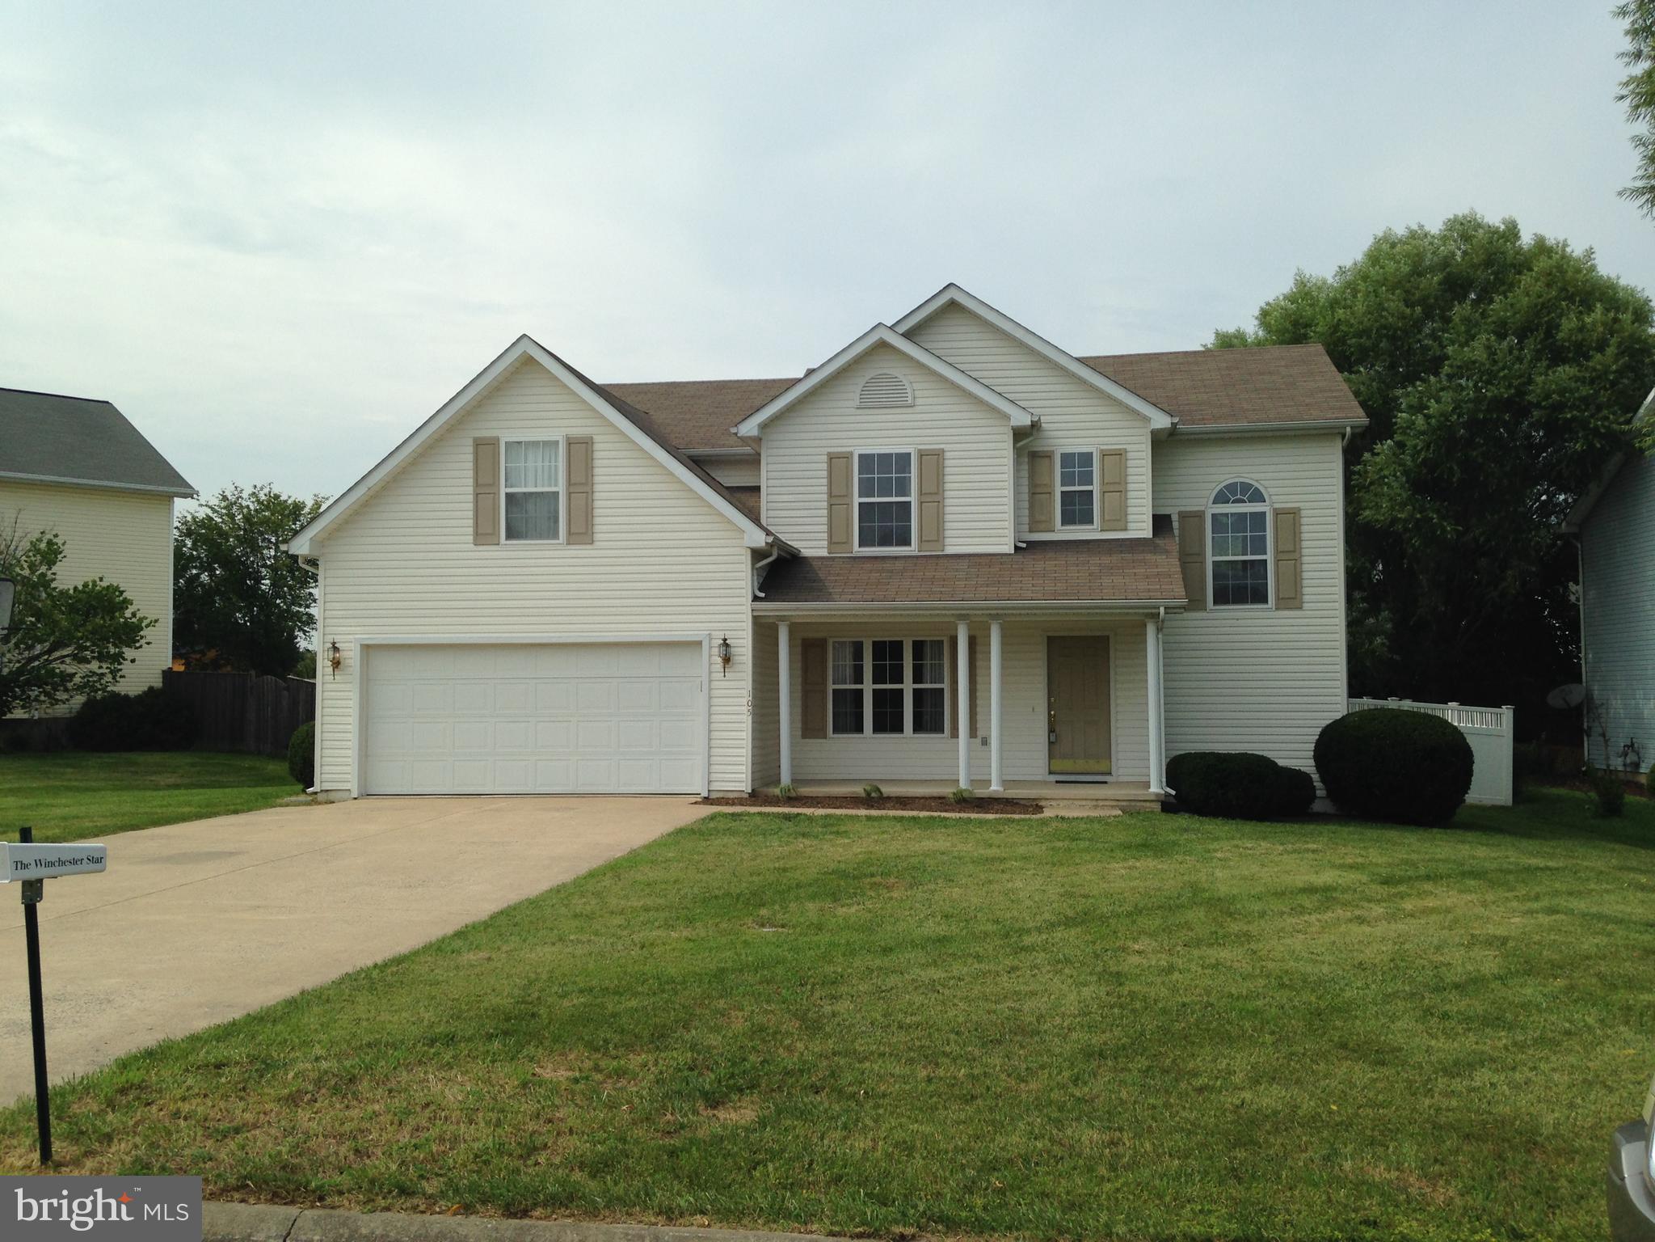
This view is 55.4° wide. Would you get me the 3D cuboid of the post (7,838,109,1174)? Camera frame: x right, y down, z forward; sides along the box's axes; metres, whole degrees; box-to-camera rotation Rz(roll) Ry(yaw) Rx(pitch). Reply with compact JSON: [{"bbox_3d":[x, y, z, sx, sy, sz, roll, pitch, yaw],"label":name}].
[{"bbox_3d":[-2.600,1.257,5.300,0.370,1.100,0.170,2,-4,-30],"label":"post"}]

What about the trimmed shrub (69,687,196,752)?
[{"bbox_3d":[-15.550,2.213,35.300,2.850,1.450,1.500,-1,-4,8],"label":"trimmed shrub"}]

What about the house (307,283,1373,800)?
[{"bbox_3d":[0.507,-1.093,26.004,15.300,7.550,9.700,-1,-4,8],"label":"house"}]

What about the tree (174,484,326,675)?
[{"bbox_3d":[-15.840,-0.264,43.000,4.200,7.100,4.200,-1,-4,8],"label":"tree"}]

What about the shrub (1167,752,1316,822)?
[{"bbox_3d":[5.878,2.346,22.450,2.060,0.930,1.150,-1,-4,8],"label":"shrub"}]

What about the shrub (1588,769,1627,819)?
[{"bbox_3d":[11.870,2.606,24.000,0.570,0.750,0.570,-1,-4,8],"label":"shrub"}]

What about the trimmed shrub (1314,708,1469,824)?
[{"bbox_3d":[7.906,2.028,22.000,2.170,1.600,2.100,-1,-4,8],"label":"trimmed shrub"}]

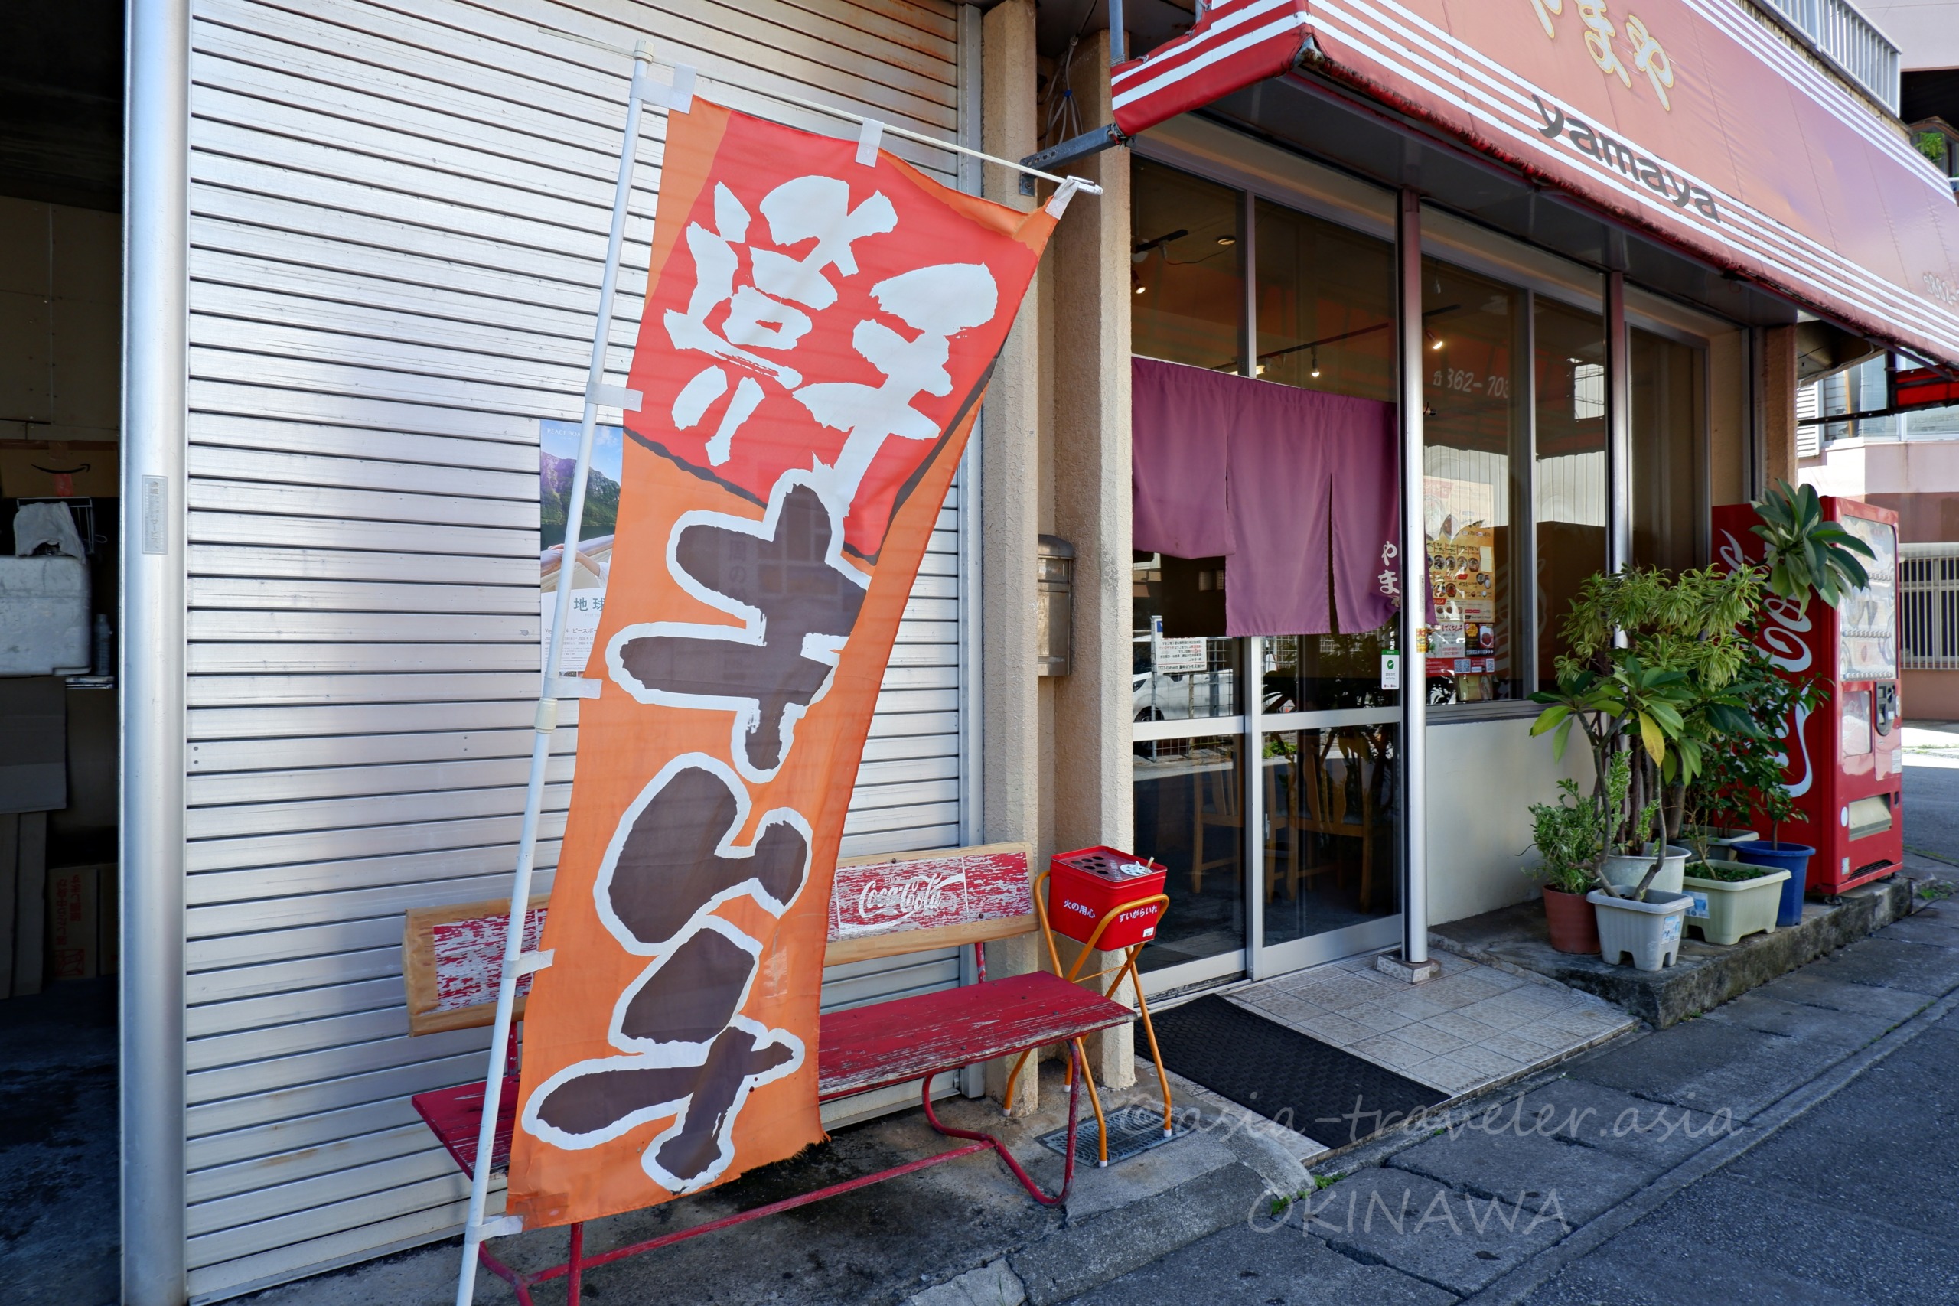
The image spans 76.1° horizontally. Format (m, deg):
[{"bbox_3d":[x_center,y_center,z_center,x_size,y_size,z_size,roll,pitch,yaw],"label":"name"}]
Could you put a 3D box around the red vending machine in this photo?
[{"bbox_3d":[4.068,0.212,6.135,0.940,1.830,0.520,0,0,-38],"label":"red vending machine"}]

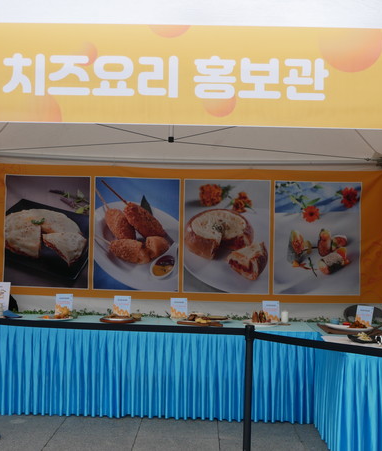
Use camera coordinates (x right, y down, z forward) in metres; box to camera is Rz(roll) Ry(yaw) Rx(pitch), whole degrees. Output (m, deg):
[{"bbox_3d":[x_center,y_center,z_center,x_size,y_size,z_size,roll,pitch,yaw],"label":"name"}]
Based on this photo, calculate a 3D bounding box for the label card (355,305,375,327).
[{"bbox_3d":[1.510,0.802,6.020,0.150,0.205,0.050,1,-2,24],"label":"label card"}]

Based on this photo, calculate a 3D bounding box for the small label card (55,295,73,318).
[{"bbox_3d":[-1.138,0.721,6.240,0.150,0.205,0.050,1,-2,-5],"label":"small label card"}]

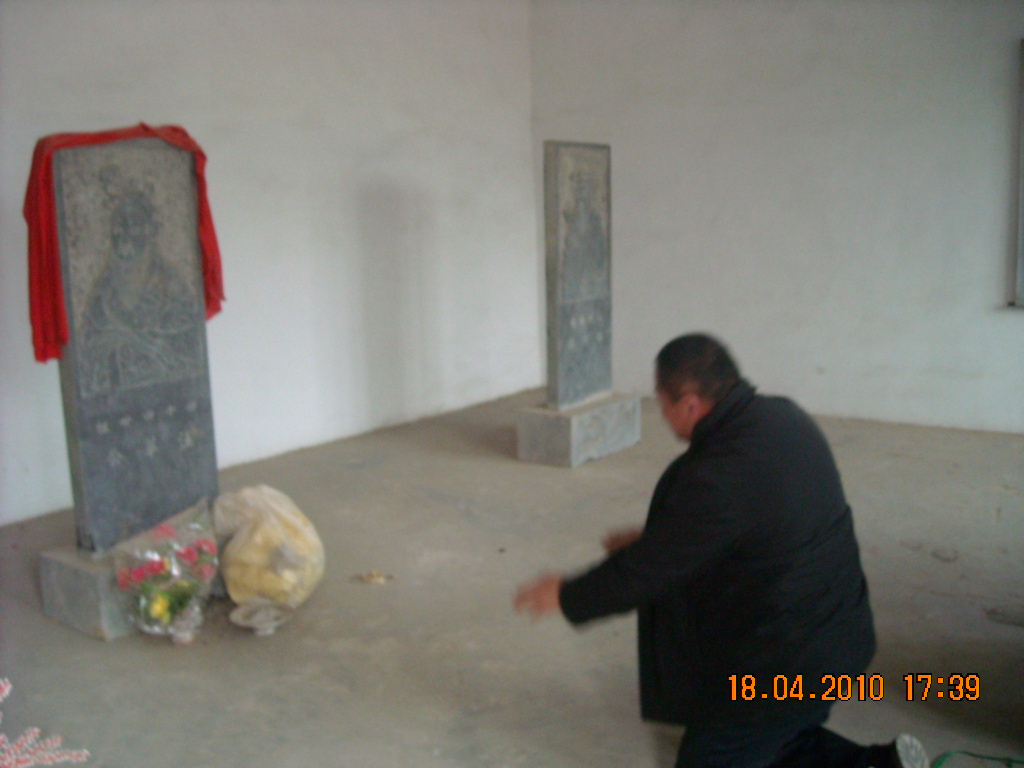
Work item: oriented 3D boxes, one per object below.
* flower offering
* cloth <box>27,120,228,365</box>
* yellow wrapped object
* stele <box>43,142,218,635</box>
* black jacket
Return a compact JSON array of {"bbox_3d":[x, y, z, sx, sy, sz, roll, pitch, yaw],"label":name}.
[{"bbox_3d":[-1.239,0.663,3.699,0.240,0.400,0.340,6,12,37],"label":"flower offering"},{"bbox_3d":[-1.434,-0.520,3.887,0.180,0.830,0.690,6,12,37],"label":"cloth"},{"bbox_3d":[-0.934,0.614,3.946,0.320,0.400,0.380,6,12,37],"label":"yellow wrapped object"},{"bbox_3d":[-1.339,-0.040,3.882,0.413,1.730,0.798,6,12,37],"label":"stele"},{"bbox_3d":[0.485,0.402,2.603,0.650,0.770,0.560,6,12,37],"label":"black jacket"}]

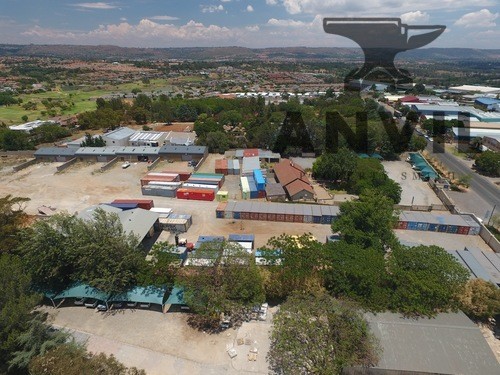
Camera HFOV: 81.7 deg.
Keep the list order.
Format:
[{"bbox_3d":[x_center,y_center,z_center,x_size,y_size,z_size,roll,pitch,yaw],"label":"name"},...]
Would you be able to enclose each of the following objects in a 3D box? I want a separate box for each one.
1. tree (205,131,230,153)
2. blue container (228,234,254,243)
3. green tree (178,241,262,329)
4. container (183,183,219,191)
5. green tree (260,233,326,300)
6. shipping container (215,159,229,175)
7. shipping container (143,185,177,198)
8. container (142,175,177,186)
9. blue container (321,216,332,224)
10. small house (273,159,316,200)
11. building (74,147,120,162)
[{"bbox_3d":[-15.748,-22.242,138.078,12.200,10.400,11.500,2,25,5],"label":"tree"},{"bbox_3d":[-2.160,13.460,71.720,6.060,2.590,2.440,0,25,3],"label":"blue container"},{"bbox_3d":[-5.200,17.000,53.300,14.000,12.300,13.500,0,25,0],"label":"green tree"},{"bbox_3d":[-17.140,0.460,100.330,12.190,2.590,2.440,3,25,9],"label":"container"},{"bbox_3d":[8.500,15.800,57.300,11.600,11.000,11.400,0,25,0],"label":"green tree"},{"bbox_3d":[-11.555,-8.630,119.437,5.000,2.600,12.100,-2,25,-4],"label":"shipping container"},{"bbox_3d":[-30.408,1.341,98.326,12.100,2.600,2.440,3,26,6],"label":"shipping container"},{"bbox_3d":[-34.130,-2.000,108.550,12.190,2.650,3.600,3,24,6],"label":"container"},{"bbox_3d":[21.900,7.900,83.300,2.440,2.550,6.060,3,24,8],"label":"blue container"},{"bbox_3d":[15.607,-2.544,103.049,9.800,6.000,24.000,-3,26,-6],"label":"small house"},{"bbox_3d":[-68.436,-15.591,134.650,19.600,4.700,8.600,2,25,5],"label":"building"}]

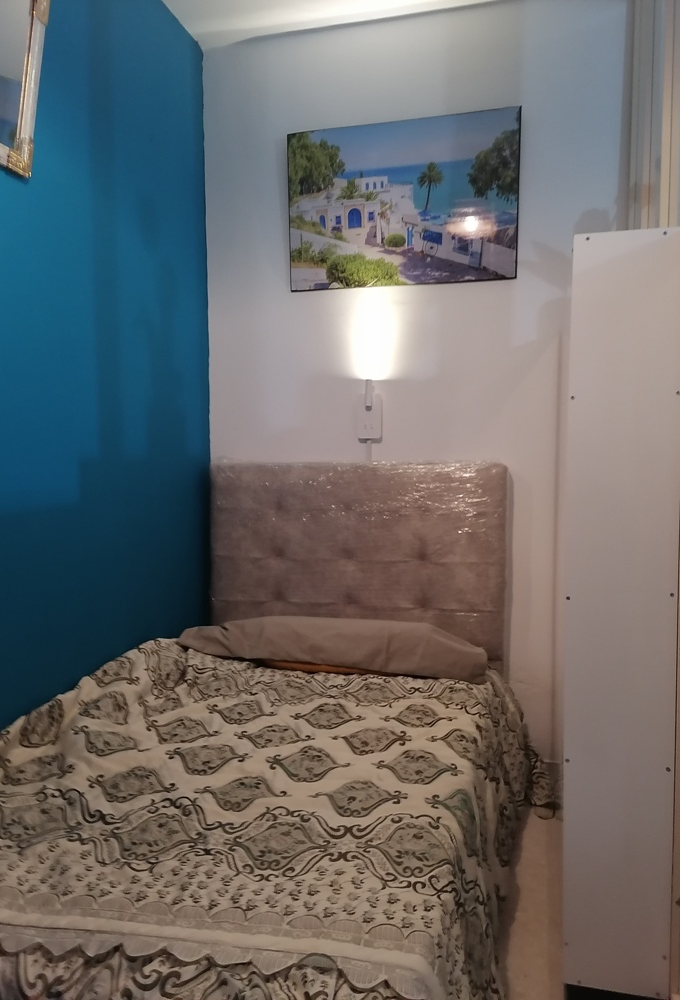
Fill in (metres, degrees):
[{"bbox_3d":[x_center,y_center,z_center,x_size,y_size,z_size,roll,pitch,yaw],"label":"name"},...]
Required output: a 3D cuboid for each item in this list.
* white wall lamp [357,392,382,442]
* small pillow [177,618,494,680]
[{"bbox_3d":[0.121,-0.339,3.063,0.099,0.202,0.070,1,4,14],"label":"white wall lamp"},{"bbox_3d":[-0.023,0.455,2.484,0.980,0.130,0.360,1,4,18],"label":"small pillow"}]

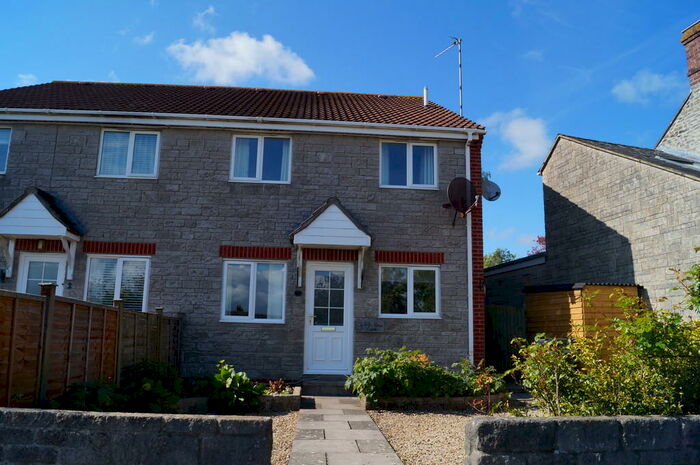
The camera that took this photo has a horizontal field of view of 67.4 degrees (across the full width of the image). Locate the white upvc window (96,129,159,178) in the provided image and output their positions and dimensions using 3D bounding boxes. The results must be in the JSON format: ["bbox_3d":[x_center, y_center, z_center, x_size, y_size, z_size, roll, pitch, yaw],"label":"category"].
[{"bbox_3d":[-4.302,-1.513,10.233,1.145,0.937,0.100,2,-8,-3],"label":"white upvc window"}]

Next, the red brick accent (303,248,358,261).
[{"bbox_3d":[-0.374,0.442,10.177,1.081,0.227,0.100,2,-8,-3],"label":"red brick accent"}]

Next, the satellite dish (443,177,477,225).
[{"bbox_3d":[2.066,-0.608,9.796,0.660,0.880,0.570,9,-14,-35],"label":"satellite dish"}]

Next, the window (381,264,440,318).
[{"bbox_3d":[1.130,1.116,9.882,1.180,0.987,0.100,2,-11,-3],"label":"window"}]

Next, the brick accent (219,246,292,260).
[{"bbox_3d":[-1.805,0.399,10.103,1.353,0.222,0.100,2,-8,-3],"label":"brick accent"}]

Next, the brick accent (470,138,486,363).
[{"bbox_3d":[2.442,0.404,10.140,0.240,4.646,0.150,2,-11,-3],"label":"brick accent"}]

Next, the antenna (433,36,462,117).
[{"bbox_3d":[2.447,-3.559,12.877,0.350,2.280,1.050,9,-14,-35],"label":"antenna"}]

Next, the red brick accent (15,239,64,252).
[{"bbox_3d":[-5.722,0.263,9.904,1.081,0.212,0.100,2,-8,-3],"label":"red brick accent"}]

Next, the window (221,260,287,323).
[{"bbox_3d":[-1.823,1.125,10.014,1.206,1.165,0.100,2,-8,-3],"label":"window"}]

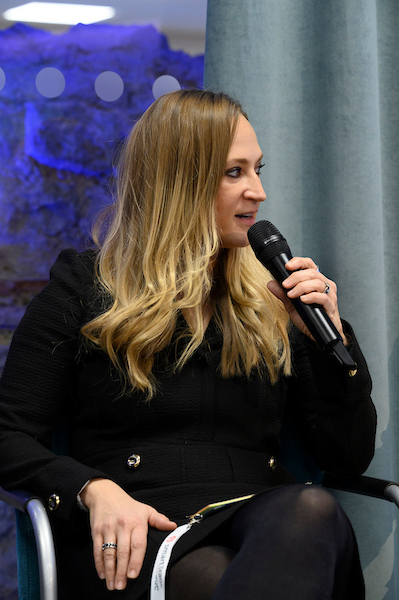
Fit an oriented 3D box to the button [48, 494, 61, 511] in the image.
[{"bbox_3d":[-0.202,0.282,2.670,0.022,0.022,0.009,2,-5,37],"label":"button"}]

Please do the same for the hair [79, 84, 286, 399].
[{"bbox_3d":[-0.019,-0.086,2.870,0.280,0.460,0.300,1,3,33],"label":"hair"}]

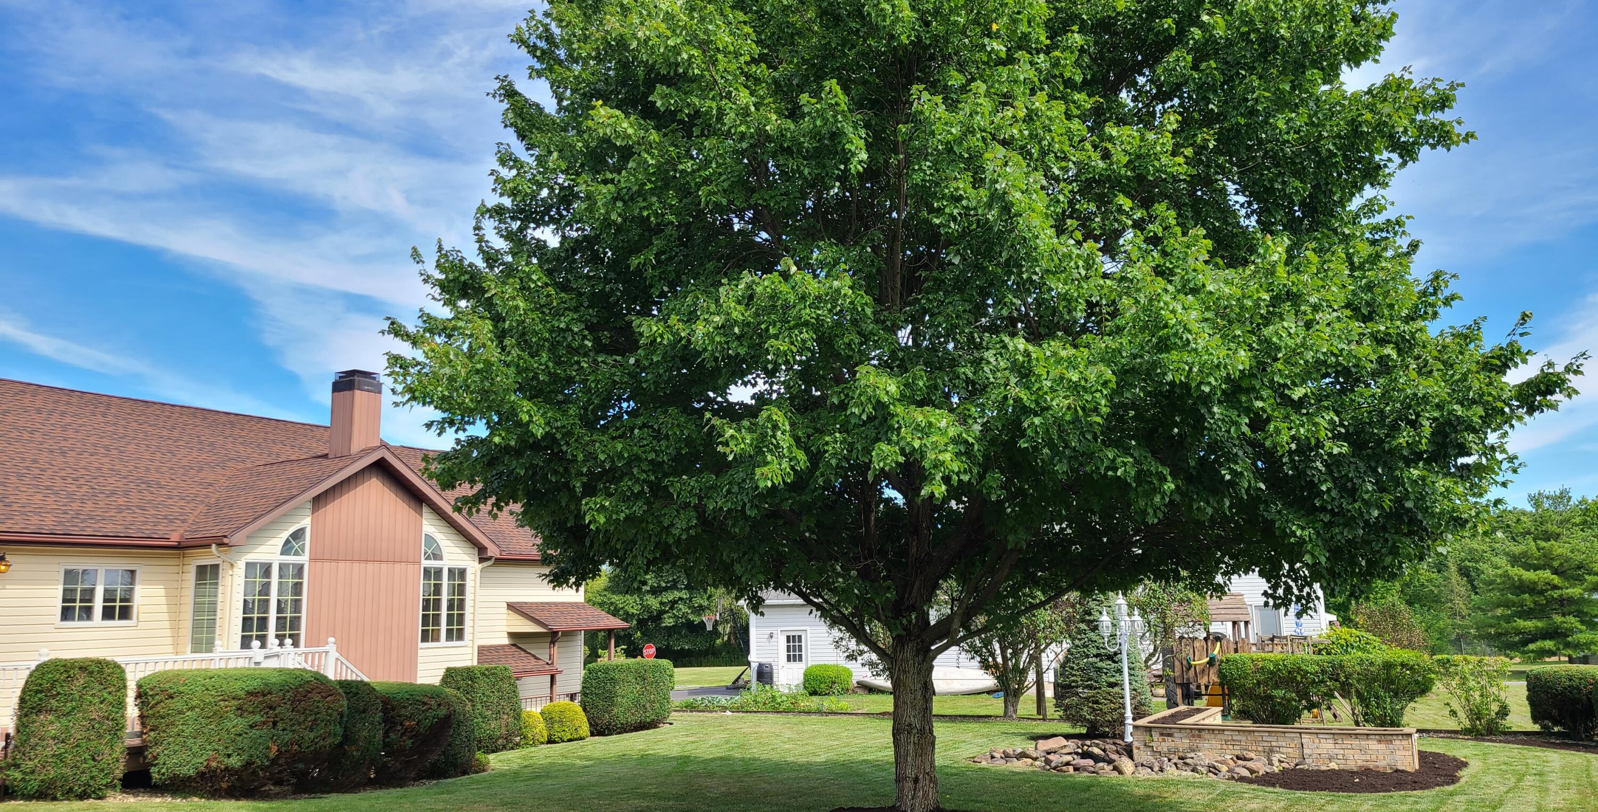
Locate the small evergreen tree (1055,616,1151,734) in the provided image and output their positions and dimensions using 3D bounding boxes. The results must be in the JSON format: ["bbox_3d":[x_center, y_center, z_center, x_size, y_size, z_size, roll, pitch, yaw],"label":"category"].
[{"bbox_3d":[4.704,4.013,18.500,1.450,2.000,1.450,-6,-11,27],"label":"small evergreen tree"}]

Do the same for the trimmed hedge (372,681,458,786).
[{"bbox_3d":[-5.099,4.261,15.706,1.200,1.240,1.100,5,-10,-30],"label":"trimmed hedge"}]

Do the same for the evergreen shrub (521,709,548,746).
[{"bbox_3d":[-4.216,5.058,18.900,0.530,0.550,0.530,-6,-11,27],"label":"evergreen shrub"}]

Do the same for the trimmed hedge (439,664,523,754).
[{"bbox_3d":[-4.768,4.518,18.000,1.060,1.250,1.060,-6,-11,27],"label":"trimmed hedge"}]

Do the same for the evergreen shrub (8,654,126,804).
[{"bbox_3d":[-8.718,3.808,14.180,1.300,1.580,1.050,7,-11,-39],"label":"evergreen shrub"}]

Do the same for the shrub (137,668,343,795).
[{"bbox_3d":[-6.324,3.659,13.700,1.400,1.260,2.050,-6,-11,27],"label":"shrub"}]

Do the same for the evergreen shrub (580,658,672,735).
[{"bbox_3d":[-3.399,5.730,23.694,1.100,1.400,1.900,-5,-10,27],"label":"evergreen shrub"}]

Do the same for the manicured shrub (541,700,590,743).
[{"bbox_3d":[-3.772,5.089,19.400,0.750,0.630,0.750,-1,-9,0],"label":"manicured shrub"}]

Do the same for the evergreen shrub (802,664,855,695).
[{"bbox_3d":[0.961,8.907,39.129,1.650,0.944,1.400,0,-9,0],"label":"evergreen shrub"}]

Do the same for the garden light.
[{"bbox_3d":[4.586,3.743,17.200,0.610,2.090,0.610,-6,-11,27],"label":"garden light"}]

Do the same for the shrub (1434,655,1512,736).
[{"bbox_3d":[10.372,4.447,18.500,1.080,1.180,0.980,-6,-11,27],"label":"shrub"}]

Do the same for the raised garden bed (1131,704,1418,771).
[{"bbox_3d":[6.923,4.892,17.729,3.675,0.560,2.923,-3,-9,18],"label":"raised garden bed"}]

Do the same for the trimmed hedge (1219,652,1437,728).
[{"bbox_3d":[8.487,4.562,19.400,3.219,1.127,1.207,-6,-11,27],"label":"trimmed hedge"}]

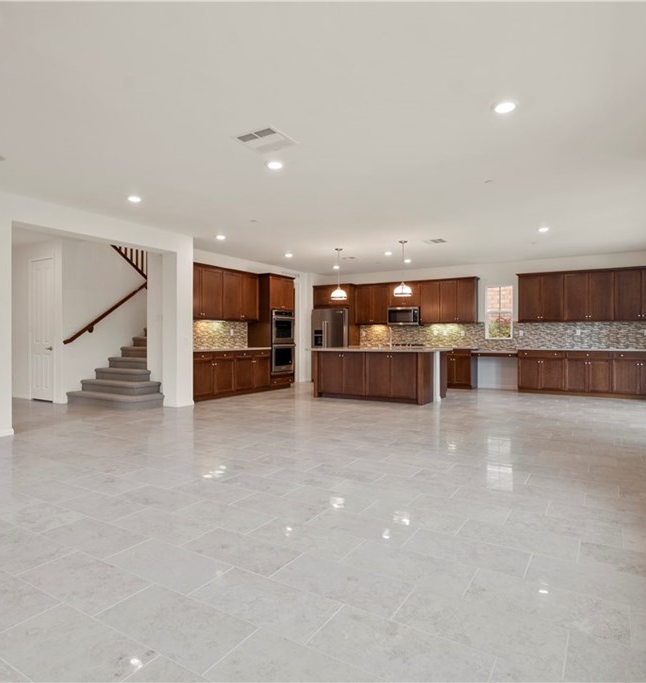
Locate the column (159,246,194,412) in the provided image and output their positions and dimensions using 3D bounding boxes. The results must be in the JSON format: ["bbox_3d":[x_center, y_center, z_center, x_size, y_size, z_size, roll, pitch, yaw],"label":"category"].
[{"bbox_3d":[-2.364,-0.189,7.534,0.320,2.500,0.360,0,0,32],"label":"column"}]

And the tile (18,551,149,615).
[{"bbox_3d":[-1.101,1.109,2.106,0.606,0.012,0.302,0,0,31],"label":"tile"}]

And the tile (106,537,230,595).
[{"bbox_3d":[-0.768,1.107,2.252,0.606,0.012,0.302,0,0,31],"label":"tile"}]

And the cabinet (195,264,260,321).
[{"bbox_3d":[-2.002,-0.881,8.682,0.370,0.993,2.000,0,0,32],"label":"cabinet"}]

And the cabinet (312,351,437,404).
[{"bbox_3d":[0.886,0.602,8.225,2.091,0.880,0.602,0,0,32],"label":"cabinet"}]

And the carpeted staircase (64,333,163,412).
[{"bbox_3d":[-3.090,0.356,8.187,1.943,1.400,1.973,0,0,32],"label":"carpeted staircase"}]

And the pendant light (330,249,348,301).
[{"bbox_3d":[0.297,-1.244,8.510,0.300,0.935,0.300,0,0,32],"label":"pendant light"}]

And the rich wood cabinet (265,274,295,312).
[{"bbox_3d":[-1.115,-1.012,9.838,0.630,0.743,0.880,0,0,32],"label":"rich wood cabinet"}]

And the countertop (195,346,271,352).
[{"bbox_3d":[-1.907,0.166,8.899,0.640,0.045,2.140,0,0,31],"label":"countertop"}]

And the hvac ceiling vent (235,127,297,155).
[{"bbox_3d":[-0.486,-1.702,3.877,0.434,0.025,0.409,0,0,32],"label":"hvac ceiling vent"}]

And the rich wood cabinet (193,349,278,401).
[{"bbox_3d":[-1.921,0.608,8.752,0.612,0.880,2.229,0,0,32],"label":"rich wood cabinet"}]

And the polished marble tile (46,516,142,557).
[{"bbox_3d":[-1.287,1.107,2.570,0.606,0.012,0.302,0,0,31],"label":"polished marble tile"}]

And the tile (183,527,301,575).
[{"bbox_3d":[-0.433,1.105,2.397,0.606,0.012,0.302,0,0,31],"label":"tile"}]

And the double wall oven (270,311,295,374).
[{"bbox_3d":[-1.094,0.020,10.159,0.620,1.360,0.750,0,0,31],"label":"double wall oven"}]

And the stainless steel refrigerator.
[{"bbox_3d":[0.310,0.125,11.283,0.908,1.800,0.760,0,0,32],"label":"stainless steel refrigerator"}]

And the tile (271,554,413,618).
[{"bbox_3d":[0.081,1.088,2.047,0.600,0.012,0.293,0,0,32],"label":"tile"}]

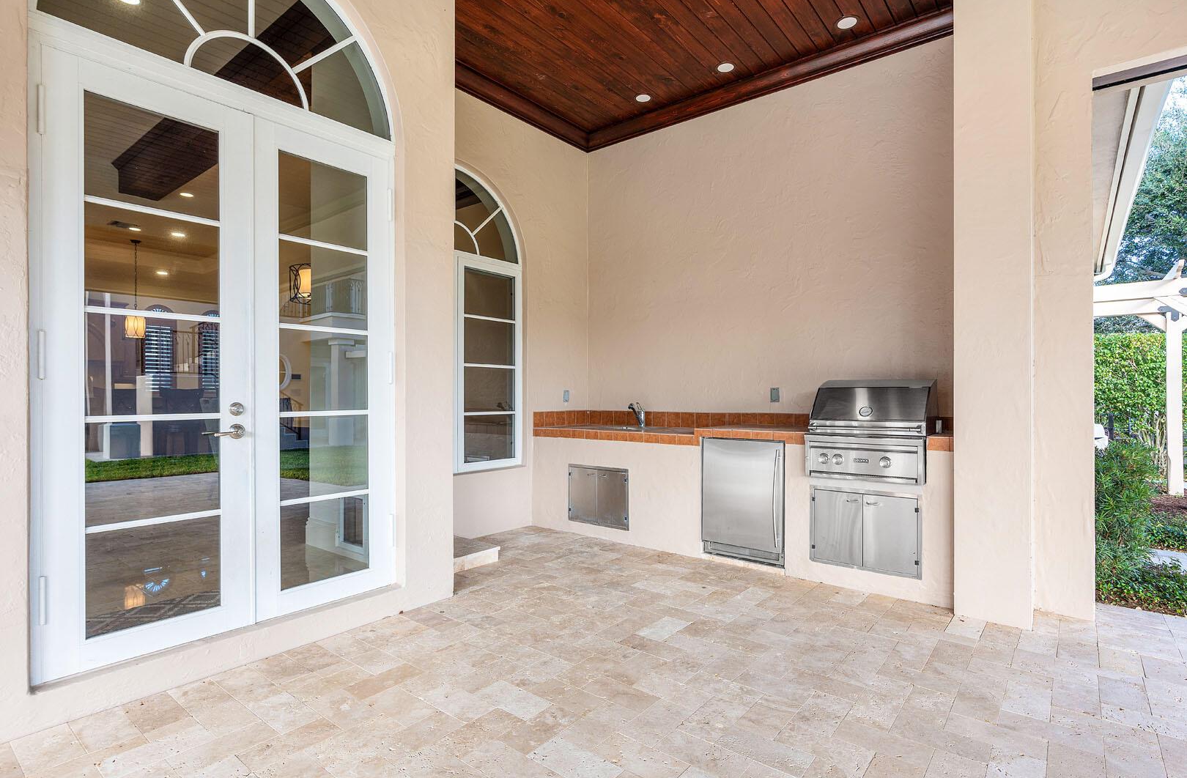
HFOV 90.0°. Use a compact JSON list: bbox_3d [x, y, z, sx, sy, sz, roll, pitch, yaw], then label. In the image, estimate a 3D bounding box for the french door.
[{"bbox_3d":[-1.675,-0.089,2.871,0.120,2.422,1.543,0,0,39],"label":"french door"}]

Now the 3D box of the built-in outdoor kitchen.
[{"bbox_3d":[0.996,0.603,4.751,3.380,1.317,0.859,0,0,39],"label":"built-in outdoor kitchen"}]

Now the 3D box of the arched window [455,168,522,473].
[{"bbox_3d":[-1.194,-0.590,4.969,0.120,2.593,1.576,0,0,39],"label":"arched window"}]

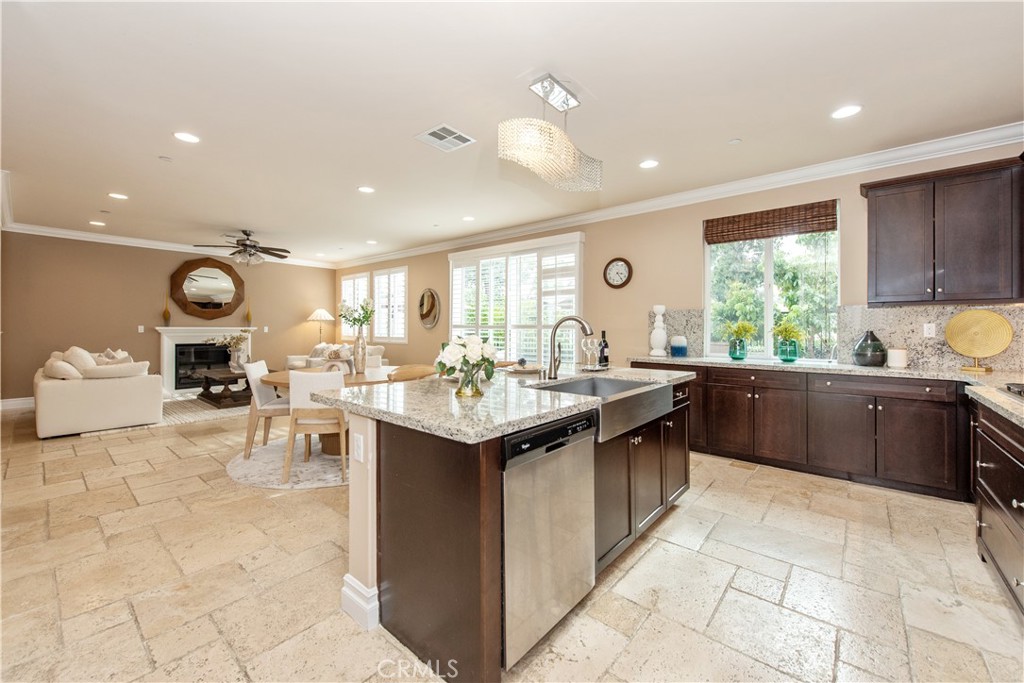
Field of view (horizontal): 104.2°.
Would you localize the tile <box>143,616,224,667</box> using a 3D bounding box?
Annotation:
[{"bbox_3d":[-1.308,1.200,1.593,0.200,0.015,0.200,2,2,41],"label":"tile"}]

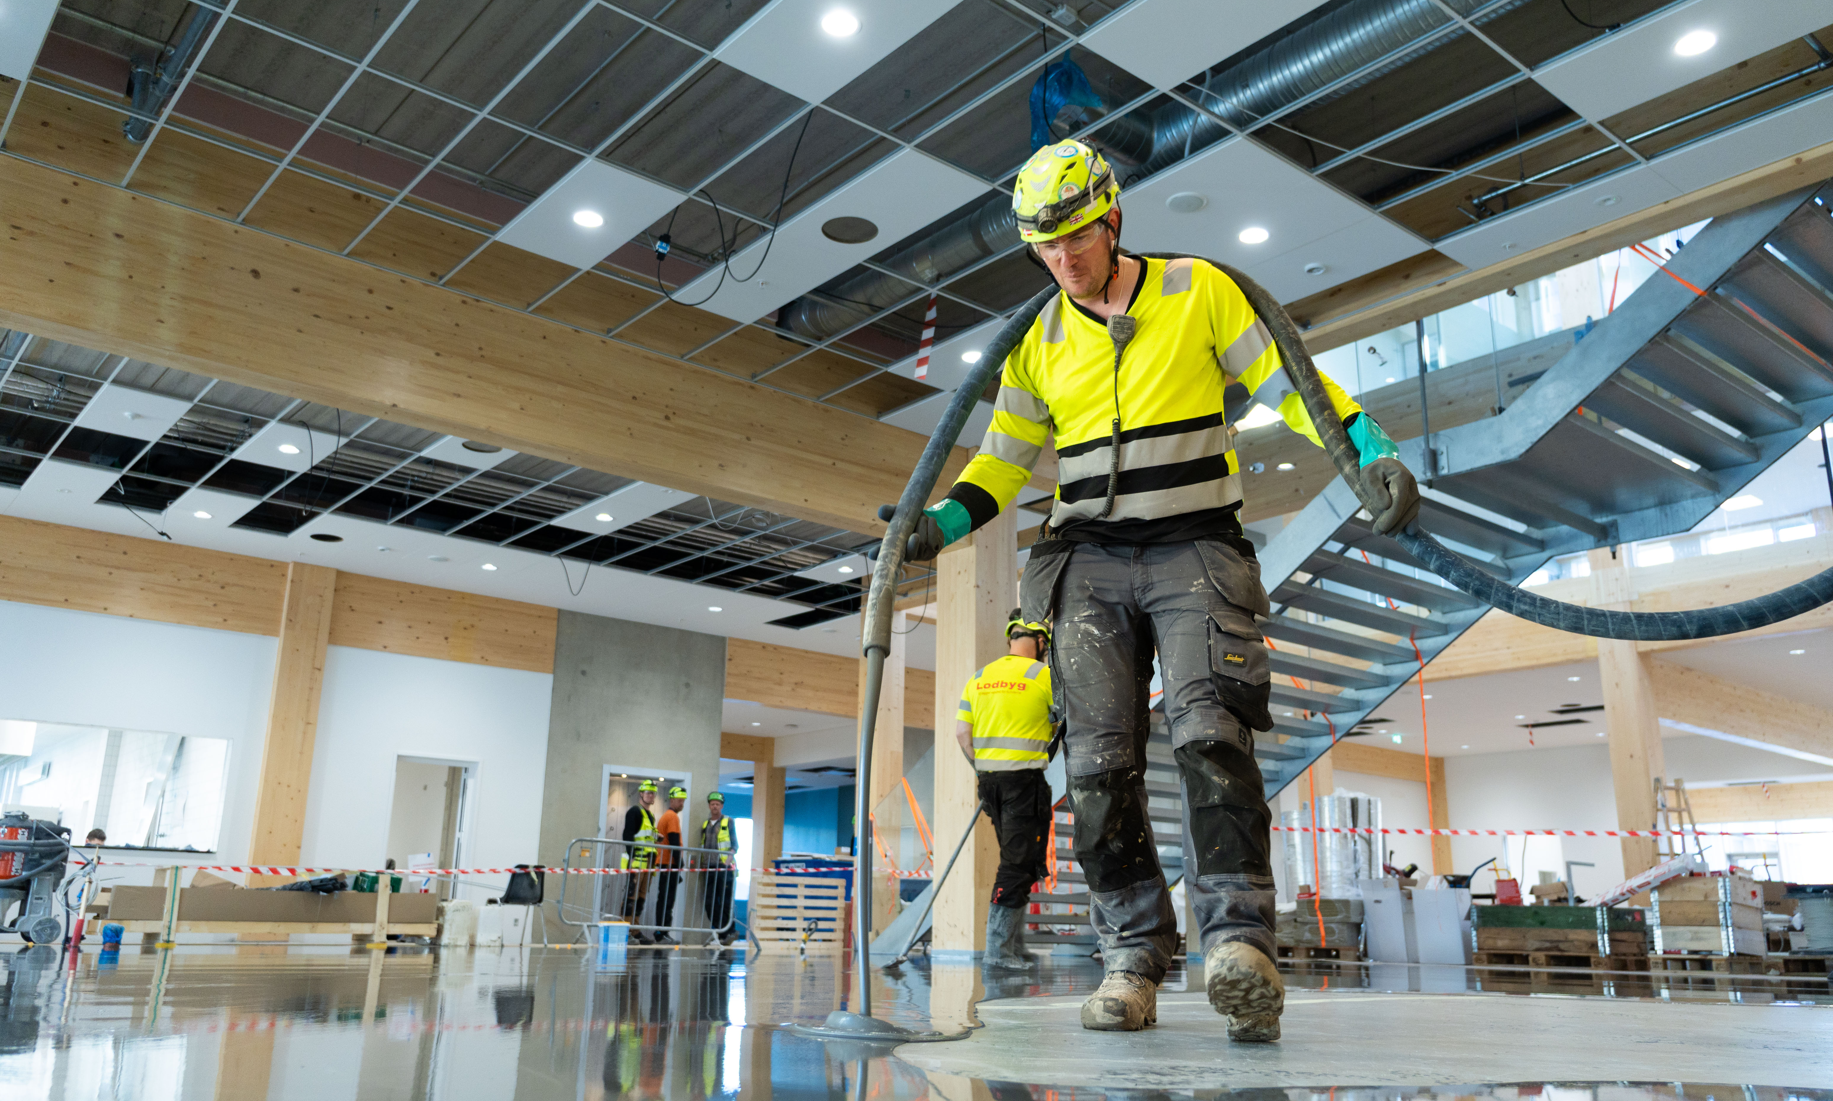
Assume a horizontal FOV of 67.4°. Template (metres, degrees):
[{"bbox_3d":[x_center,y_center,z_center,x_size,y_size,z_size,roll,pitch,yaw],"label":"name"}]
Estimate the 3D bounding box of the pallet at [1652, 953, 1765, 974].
[{"bbox_3d":[6.079,3.178,10.546,0.800,0.144,0.600,13,-20,-38],"label":"pallet"}]

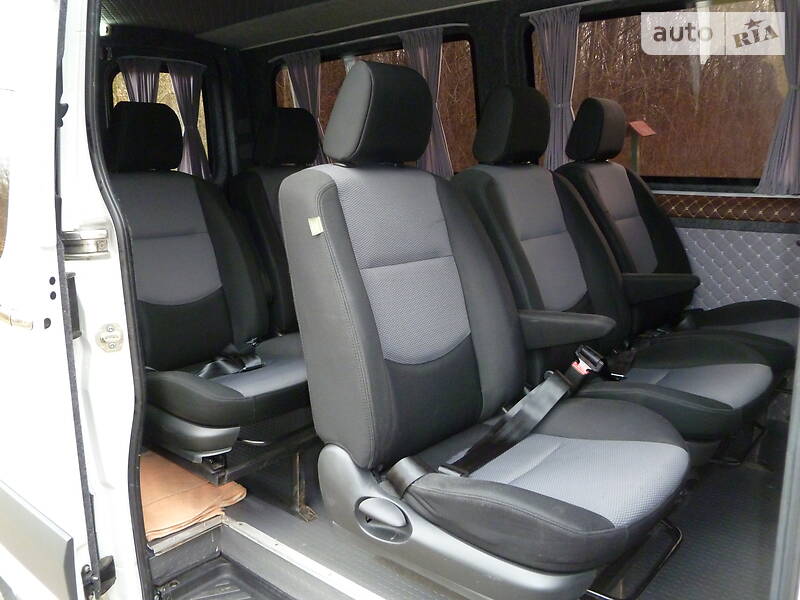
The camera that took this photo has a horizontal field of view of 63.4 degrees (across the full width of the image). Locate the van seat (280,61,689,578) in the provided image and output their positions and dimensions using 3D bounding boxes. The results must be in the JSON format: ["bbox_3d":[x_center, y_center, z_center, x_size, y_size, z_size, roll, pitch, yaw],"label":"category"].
[{"bbox_3d":[0.144,-0.021,1.210,0.735,0.887,0.541,9,16,40],"label":"van seat"}]

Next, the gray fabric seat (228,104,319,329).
[{"bbox_3d":[-0.167,-0.216,2.433,0.801,1.010,0.516,9,16,39],"label":"gray fabric seat"}]

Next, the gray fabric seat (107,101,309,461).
[{"bbox_3d":[-0.558,-0.128,1.788,0.735,0.887,0.541,9,16,40],"label":"gray fabric seat"}]

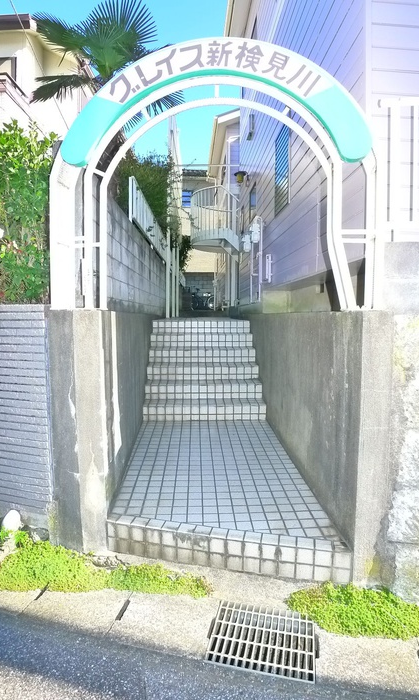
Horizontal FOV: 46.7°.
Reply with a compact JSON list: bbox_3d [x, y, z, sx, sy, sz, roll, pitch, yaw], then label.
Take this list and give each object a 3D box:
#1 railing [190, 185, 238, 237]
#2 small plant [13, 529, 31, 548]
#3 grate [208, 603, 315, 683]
[{"bbox_3d":[0.100,-3.260,12.000,1.200,1.200,1.500,0,4,-2],"label":"railing"},{"bbox_3d":[-1.210,1.222,3.140,0.100,0.100,0.095,0,4,-2],"label":"small plant"},{"bbox_3d":[0.253,1.392,2.313,0.490,0.045,0.410,1,8,13],"label":"grate"}]

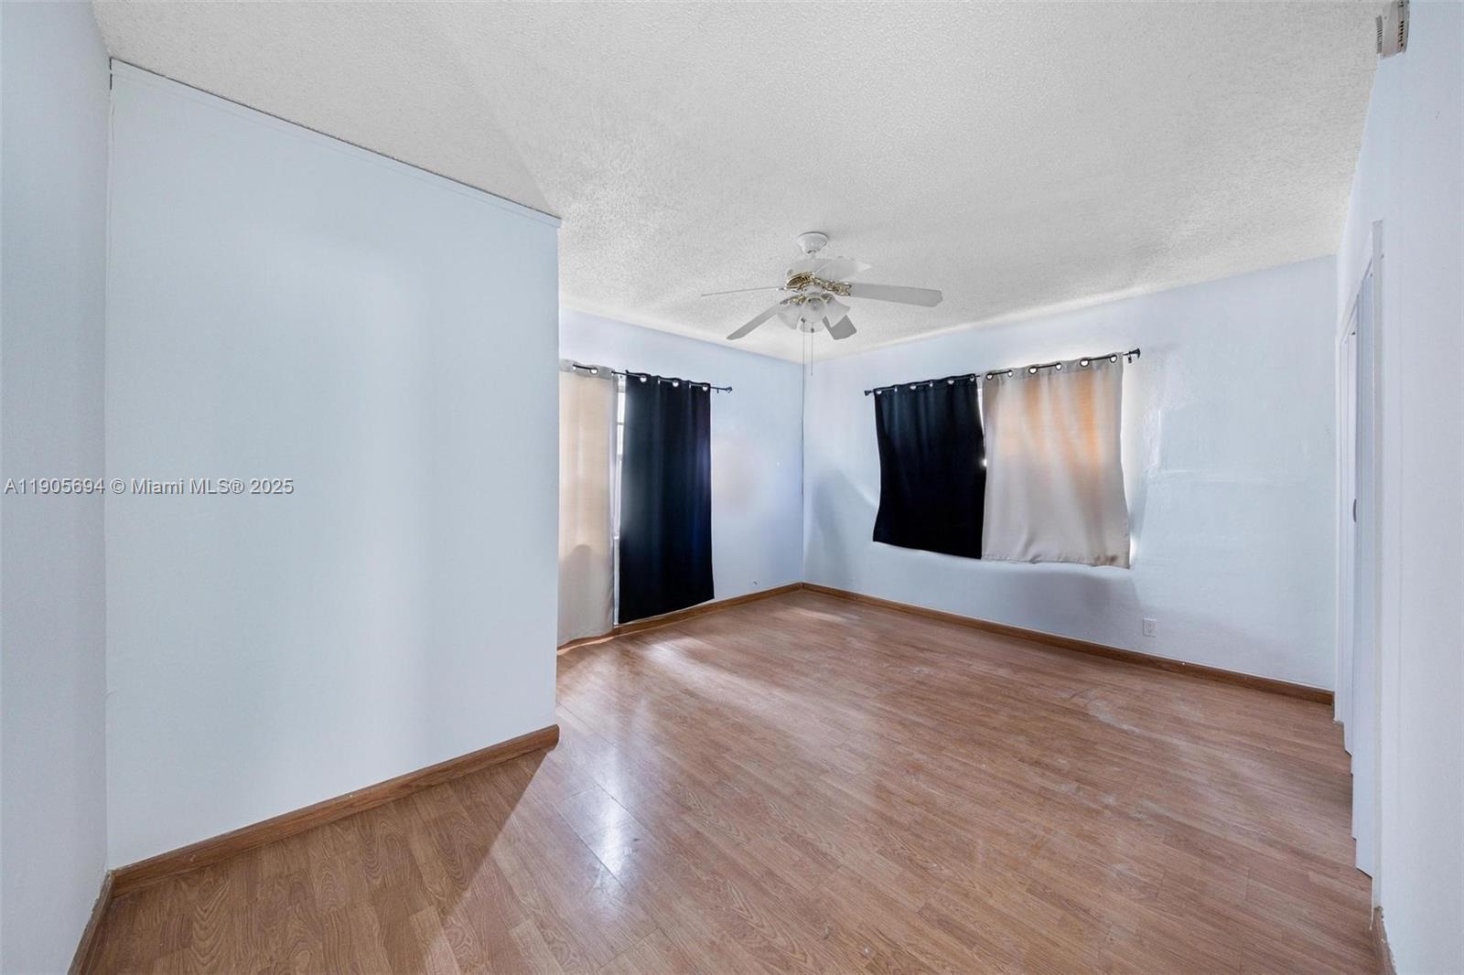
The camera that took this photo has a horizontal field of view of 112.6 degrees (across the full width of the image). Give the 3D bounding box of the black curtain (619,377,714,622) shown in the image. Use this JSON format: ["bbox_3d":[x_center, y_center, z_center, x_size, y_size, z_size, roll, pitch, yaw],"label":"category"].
[{"bbox_3d":[-0.565,0.061,4.483,1.010,2.130,0.090,-1,1,-42],"label":"black curtain"}]

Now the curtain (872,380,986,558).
[{"bbox_3d":[1.849,-0.197,4.674,0.090,1.630,1.080,-1,1,-43],"label":"curtain"}]

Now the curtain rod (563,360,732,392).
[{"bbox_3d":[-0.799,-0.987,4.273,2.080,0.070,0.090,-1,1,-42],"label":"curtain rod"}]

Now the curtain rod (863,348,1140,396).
[{"bbox_3d":[2.176,-0.983,4.334,0.090,0.070,2.230,-1,1,-43],"label":"curtain rod"}]

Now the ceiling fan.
[{"bbox_3d":[0.453,-1.135,2.700,1.300,0.540,1.300,0,1,0],"label":"ceiling fan"}]

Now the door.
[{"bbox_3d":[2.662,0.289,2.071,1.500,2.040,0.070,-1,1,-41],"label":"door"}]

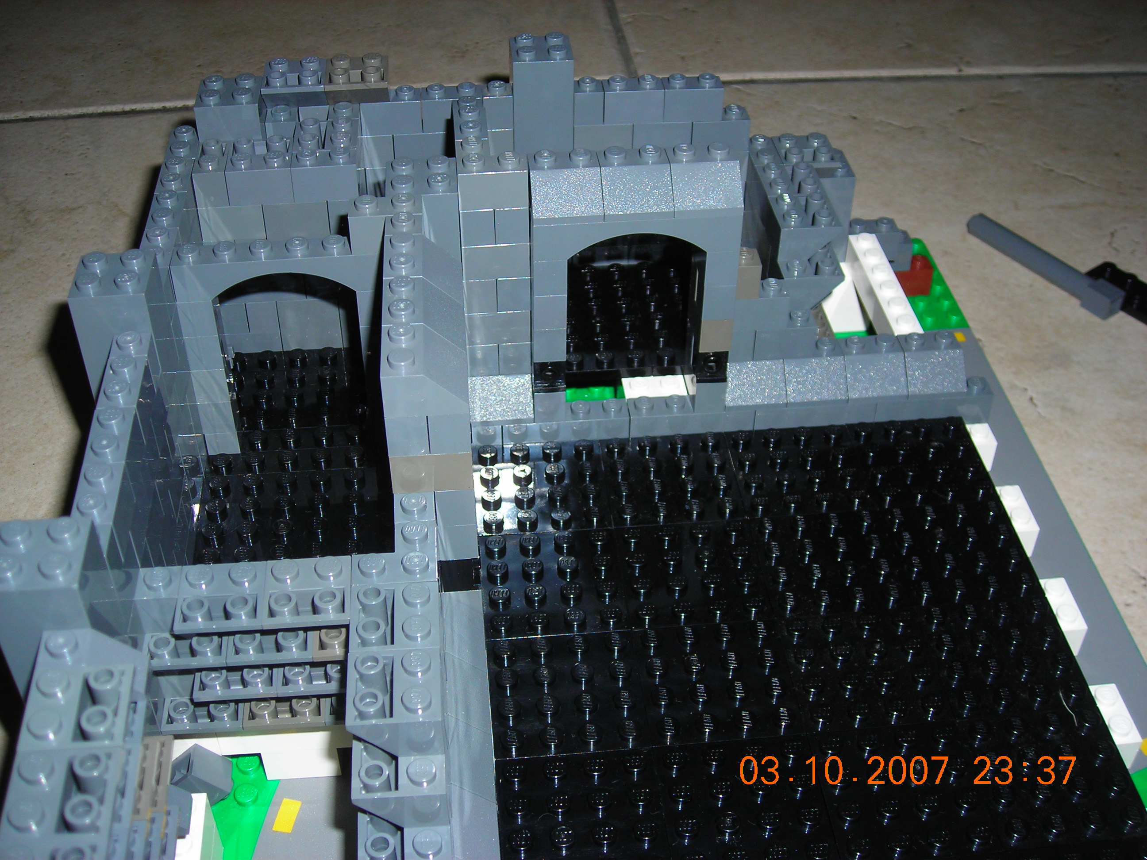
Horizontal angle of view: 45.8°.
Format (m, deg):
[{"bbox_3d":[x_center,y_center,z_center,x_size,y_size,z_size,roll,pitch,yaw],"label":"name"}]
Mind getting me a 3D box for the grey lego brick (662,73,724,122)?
[{"bbox_3d":[0.032,-0.088,0.361,0.016,0.011,0.008,-3,40,-5],"label":"grey lego brick"}]

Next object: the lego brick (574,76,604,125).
[{"bbox_3d":[0.004,-0.087,0.357,0.008,0.011,0.008,-4,41,-4],"label":"lego brick"}]

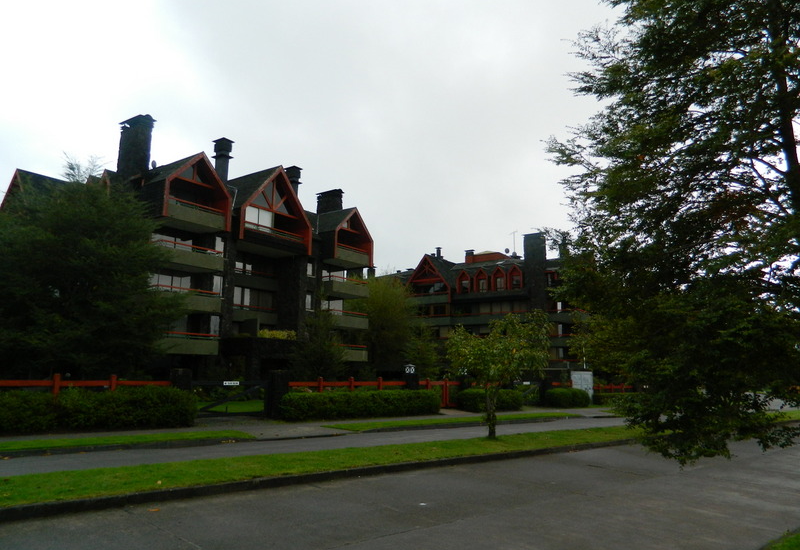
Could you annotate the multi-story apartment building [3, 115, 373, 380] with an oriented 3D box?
[{"bbox_3d":[-16.361,0.900,46.409,21.500,17.300,20.000,-7,-13,37],"label":"multi-story apartment building"}]

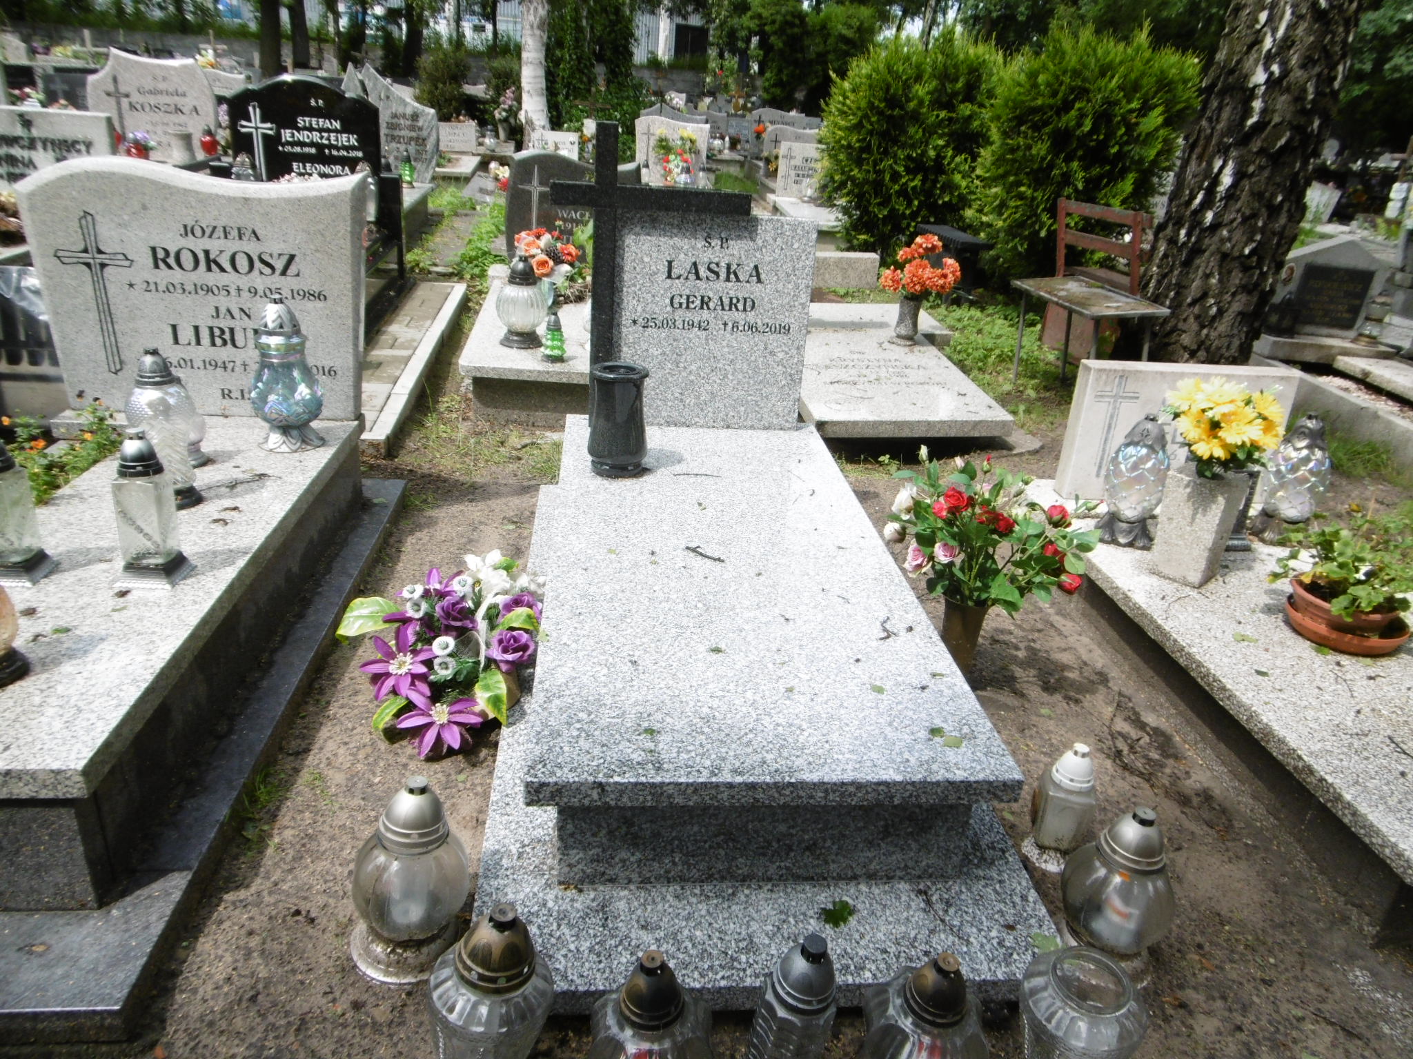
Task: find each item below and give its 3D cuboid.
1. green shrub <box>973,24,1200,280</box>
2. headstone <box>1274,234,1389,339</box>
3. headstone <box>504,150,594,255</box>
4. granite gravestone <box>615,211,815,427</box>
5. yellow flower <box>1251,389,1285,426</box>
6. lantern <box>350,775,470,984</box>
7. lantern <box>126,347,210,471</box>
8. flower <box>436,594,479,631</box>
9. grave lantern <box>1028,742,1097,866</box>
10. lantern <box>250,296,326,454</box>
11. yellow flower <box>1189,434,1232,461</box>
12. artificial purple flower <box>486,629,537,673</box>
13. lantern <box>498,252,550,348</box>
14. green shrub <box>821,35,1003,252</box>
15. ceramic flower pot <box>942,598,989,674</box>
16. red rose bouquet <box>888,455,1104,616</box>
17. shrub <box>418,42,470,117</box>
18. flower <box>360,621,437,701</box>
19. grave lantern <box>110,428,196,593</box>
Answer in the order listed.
[{"bbox_3d":[3.415,-3.314,8.900,1.950,2.200,1.850,1,23,-7],"label":"green shrub"},{"bbox_3d":[3.534,-1.418,5.657,0.680,0.570,0.120,7,25,6],"label":"headstone"},{"bbox_3d":[-0.732,-1.750,5.412,0.742,0.629,0.097,1,25,-7],"label":"headstone"},{"bbox_3d":[0.003,-0.615,2.904,0.596,0.615,0.080,1,18,-7],"label":"granite gravestone"},{"bbox_3d":[1.458,-0.315,2.542,0.050,0.100,0.100,-41,41,-15],"label":"yellow flower"},{"bbox_3d":[-0.441,0.514,1.464,0.175,0.339,0.175,6,24,-9],"label":"lantern"},{"bbox_3d":[-1.166,-0.242,2.103,0.153,0.310,0.153,1,25,-7],"label":"lantern"},{"bbox_3d":[-0.546,0.182,2.141,0.089,0.063,0.085,-1,65,-1],"label":"flower"},{"bbox_3d":[0.631,0.467,1.707,0.095,0.215,0.095,1,23,-7],"label":"grave lantern"},{"bbox_3d":[-1.080,-0.405,2.535,0.175,0.378,0.175,2,25,-7],"label":"lantern"},{"bbox_3d":[1.241,-0.202,2.410,0.100,0.060,0.070,14,28,20],"label":"yellow flower"},{"bbox_3d":[-0.424,0.264,2.130,0.108,0.085,0.100,-1,25,-11],"label":"artificial purple flower"},{"bbox_3d":[-0.734,-0.923,3.934,0.204,0.344,0.204,1,25,-7],"label":"lantern"},{"bbox_3d":[1.682,-3.013,7.966,1.550,1.750,1.500,2,25,-7],"label":"green shrub"},{"bbox_3d":[0.625,0.265,2.420,0.120,0.235,0.120,4,25,-2],"label":"ceramic flower pot"},{"bbox_3d":[0.611,0.003,2.100,0.440,0.330,0.380,1,23,-7],"label":"red rose bouquet"},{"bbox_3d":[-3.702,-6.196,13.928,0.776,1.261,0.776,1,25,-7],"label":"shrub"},{"bbox_3d":[-0.656,0.279,2.090,0.160,0.060,0.160,2,66,-5],"label":"flower"},{"bbox_3d":[-1.006,-0.042,1.757,0.102,0.280,0.102,2,23,-4],"label":"grave lantern"}]

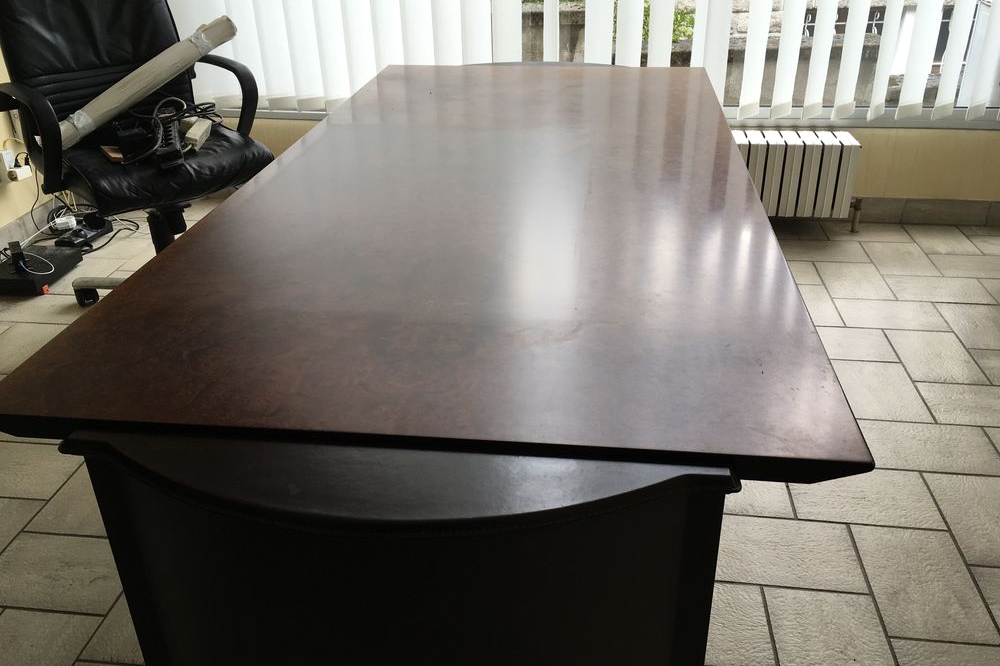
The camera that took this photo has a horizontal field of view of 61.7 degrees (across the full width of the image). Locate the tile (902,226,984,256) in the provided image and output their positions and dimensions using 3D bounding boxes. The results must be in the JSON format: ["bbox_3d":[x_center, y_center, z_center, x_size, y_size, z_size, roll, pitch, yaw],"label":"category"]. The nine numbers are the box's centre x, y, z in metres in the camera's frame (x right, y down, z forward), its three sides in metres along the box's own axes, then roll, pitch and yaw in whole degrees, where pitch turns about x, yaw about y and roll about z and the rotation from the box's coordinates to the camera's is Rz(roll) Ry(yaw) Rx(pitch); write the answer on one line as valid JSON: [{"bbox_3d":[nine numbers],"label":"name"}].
[{"bbox_3d":[1.673,-0.350,3.177,0.200,0.010,0.300,3,28,6],"label":"tile"}]

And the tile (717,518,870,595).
[{"bbox_3d":[0.572,0.449,1.705,0.300,0.010,0.200,3,28,6],"label":"tile"}]

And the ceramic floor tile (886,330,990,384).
[{"bbox_3d":[1.246,0.068,2.405,0.200,0.010,0.300,3,28,6],"label":"ceramic floor tile"}]

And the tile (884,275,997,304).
[{"bbox_3d":[1.457,-0.141,2.791,0.300,0.010,0.200,3,28,6],"label":"tile"}]

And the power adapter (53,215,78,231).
[{"bbox_3d":[-1.711,-0.434,3.303,0.070,0.036,0.042,-19,33,-30],"label":"power adapter"}]

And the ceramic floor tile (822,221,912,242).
[{"bbox_3d":[1.422,-0.385,3.249,0.300,0.010,0.200,3,28,6],"label":"ceramic floor tile"}]

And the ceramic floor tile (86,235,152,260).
[{"bbox_3d":[-1.492,-0.322,3.195,0.300,0.010,0.200,3,28,6],"label":"ceramic floor tile"}]

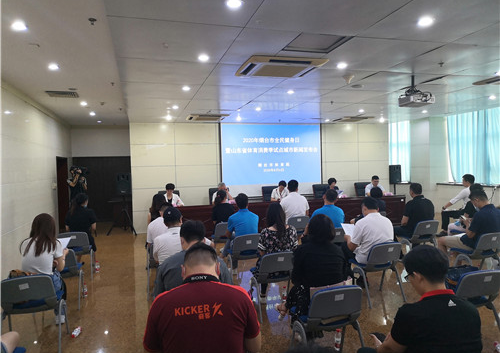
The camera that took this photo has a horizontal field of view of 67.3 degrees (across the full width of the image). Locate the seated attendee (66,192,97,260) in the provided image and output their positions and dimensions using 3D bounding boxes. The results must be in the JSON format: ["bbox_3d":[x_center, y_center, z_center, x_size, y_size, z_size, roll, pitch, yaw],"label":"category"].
[{"bbox_3d":[-2.698,0.927,6.109,0.540,1.320,0.800,-2,1,-4],"label":"seated attendee"}]

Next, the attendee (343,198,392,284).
[{"bbox_3d":[1.466,0.879,4.772,0.560,1.260,0.800,-2,1,-19],"label":"attendee"}]

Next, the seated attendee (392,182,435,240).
[{"bbox_3d":[2.745,0.783,6.356,0.520,1.325,0.800,-2,1,-19],"label":"seated attendee"}]

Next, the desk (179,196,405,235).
[{"bbox_3d":[0.875,1.014,9.583,6.300,0.760,0.600,-2,2,-11],"label":"desk"}]

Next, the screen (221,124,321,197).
[{"bbox_3d":[0.668,-0.491,10.692,3.040,2.050,0.050,-2,2,-16],"label":"screen"}]

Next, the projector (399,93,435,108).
[{"bbox_3d":[2.414,-1.095,5.434,0.385,0.110,0.295,-2,1,-16],"label":"projector"}]

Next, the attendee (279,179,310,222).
[{"bbox_3d":[0.749,0.784,7.130,0.530,1.400,0.780,-2,1,-16],"label":"attendee"}]

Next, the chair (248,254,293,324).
[{"bbox_3d":[0.309,1.189,4.346,0.540,0.730,0.560,-2,2,-16],"label":"chair"}]

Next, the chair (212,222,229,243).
[{"bbox_3d":[-0.399,1.143,6.816,0.540,0.730,0.560,-2,2,-16],"label":"chair"}]

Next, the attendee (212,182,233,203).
[{"bbox_3d":[-0.696,0.803,9.534,0.550,1.300,0.750,-2,1,-18],"label":"attendee"}]

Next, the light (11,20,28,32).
[{"bbox_3d":[-2.203,-1.443,3.581,0.160,0.060,0.160,-2,2,-16],"label":"light"}]

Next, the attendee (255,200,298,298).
[{"bbox_3d":[0.287,0.920,4.491,0.470,1.260,0.720,-2,2,-16],"label":"attendee"}]

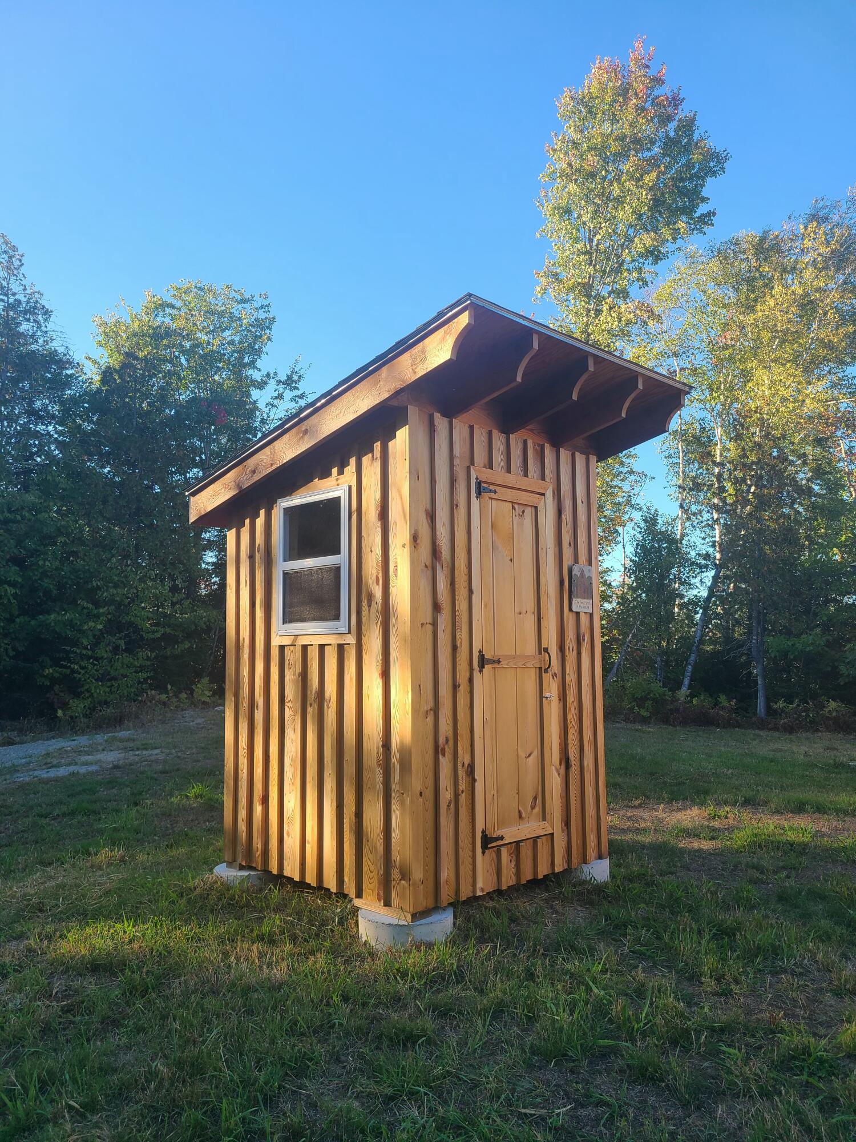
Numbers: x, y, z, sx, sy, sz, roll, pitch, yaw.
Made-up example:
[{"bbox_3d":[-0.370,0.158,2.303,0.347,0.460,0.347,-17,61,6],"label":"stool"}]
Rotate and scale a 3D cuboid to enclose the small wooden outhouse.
[{"bbox_3d":[0.023,0.345,5.110,1.900,2.799,2.460,5,-8,-44],"label":"small wooden outhouse"}]

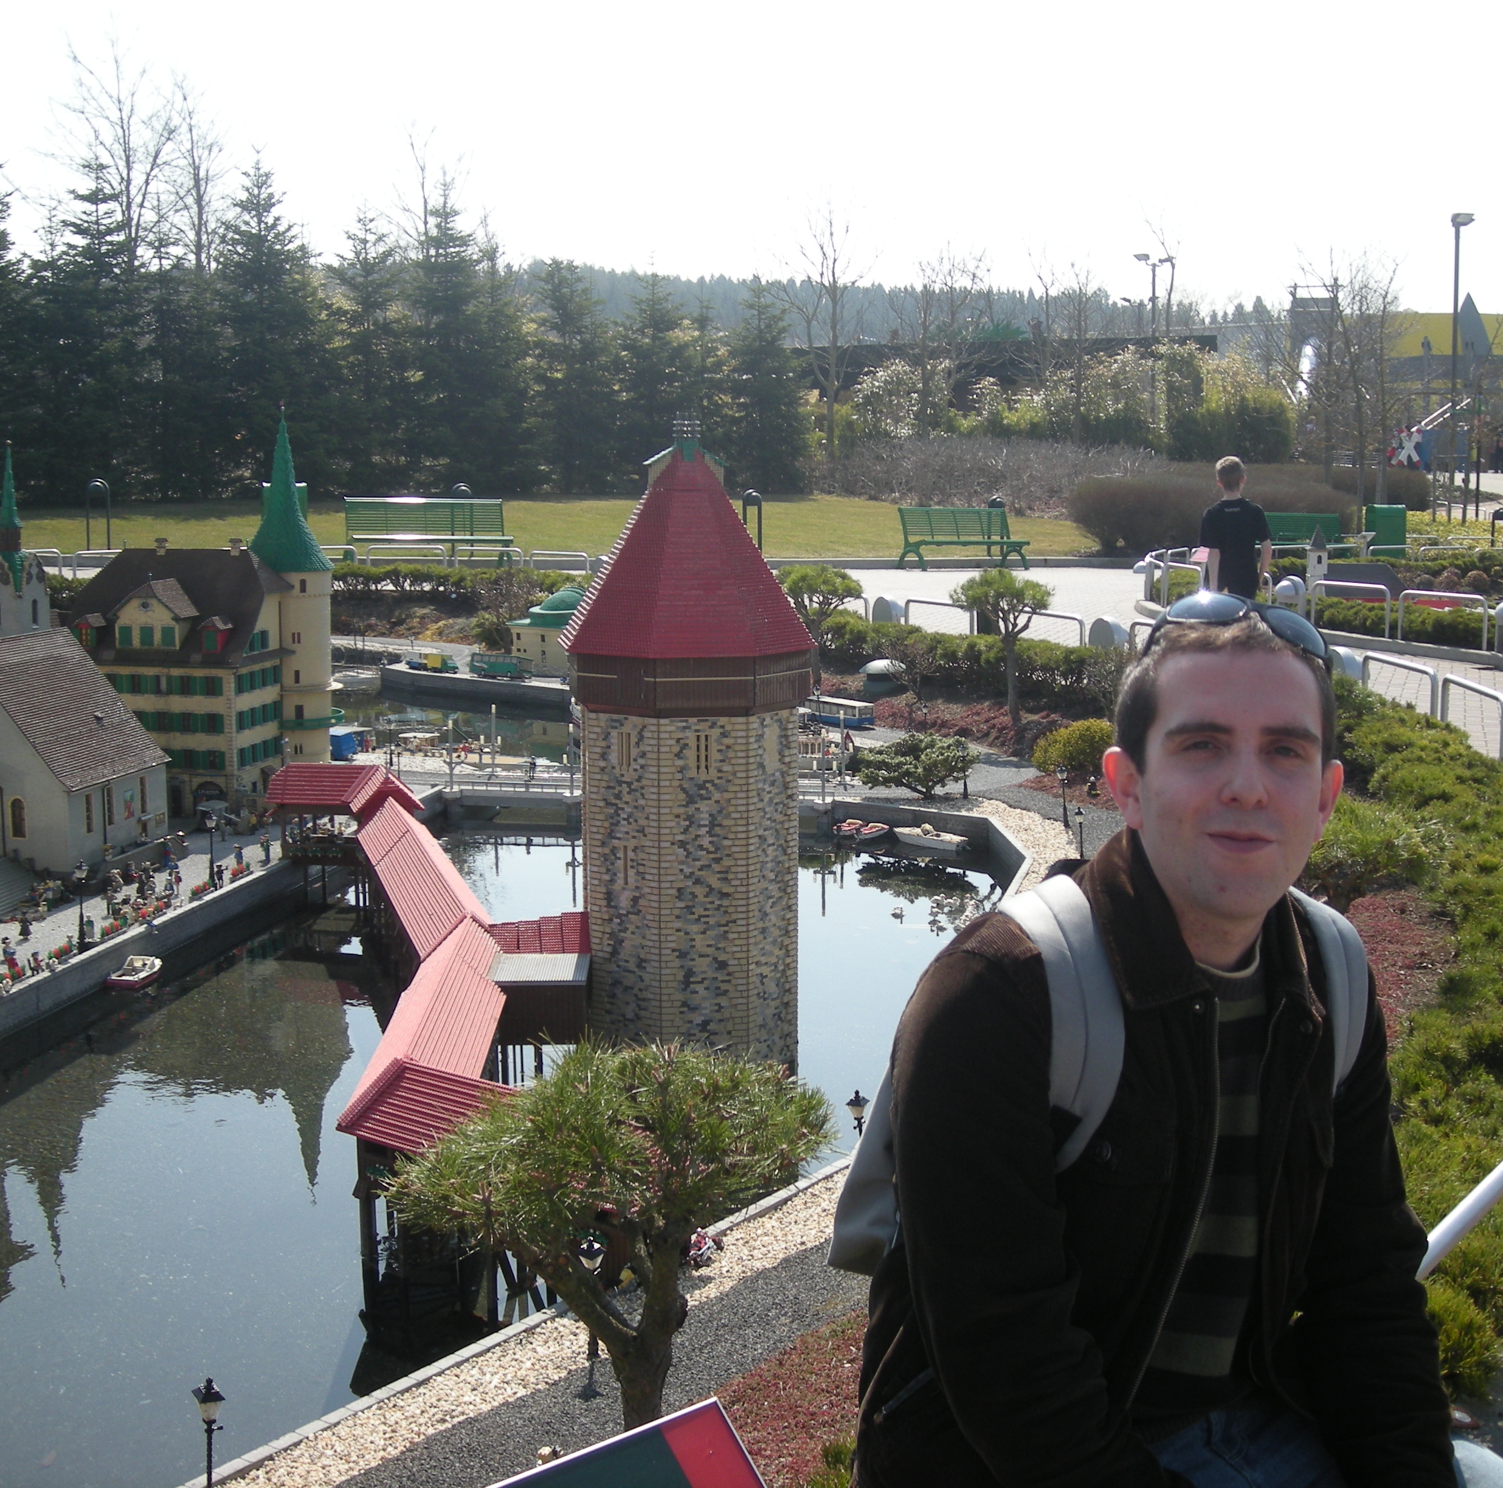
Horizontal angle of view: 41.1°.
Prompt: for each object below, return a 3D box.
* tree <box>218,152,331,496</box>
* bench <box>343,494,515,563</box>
[{"bbox_3d":[-10.457,-9.109,44.124,2.700,7.221,2.700,0,9,0],"label":"tree"},{"bbox_3d":[-3.752,-2.427,23.448,1.850,0.860,0.660,-3,9,-17],"label":"bench"}]

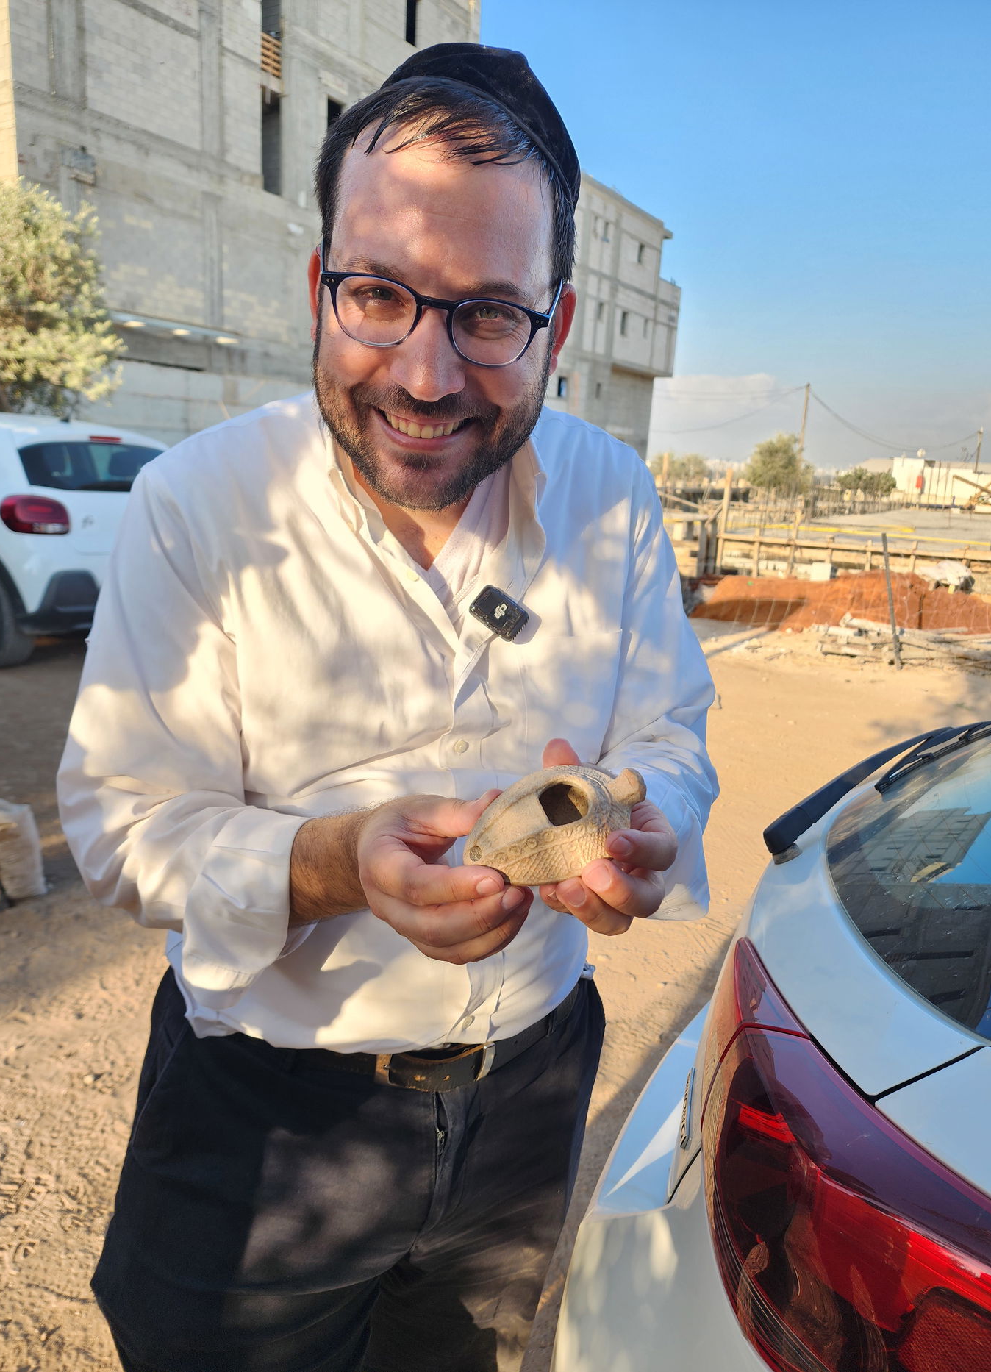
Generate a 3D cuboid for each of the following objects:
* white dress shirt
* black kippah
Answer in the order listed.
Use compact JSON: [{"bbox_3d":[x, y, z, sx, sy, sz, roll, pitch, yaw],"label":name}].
[{"bbox_3d":[-0.073,0.014,0.762,0.545,0.576,0.426,-2,12,-21],"label":"white dress shirt"},{"bbox_3d":[0.000,-0.397,0.640,0.162,0.073,0.162,25,6,-15],"label":"black kippah"}]

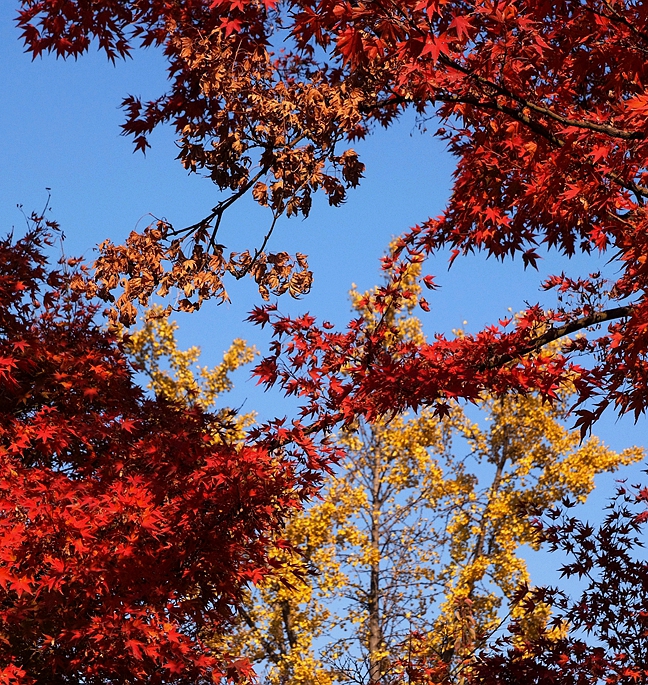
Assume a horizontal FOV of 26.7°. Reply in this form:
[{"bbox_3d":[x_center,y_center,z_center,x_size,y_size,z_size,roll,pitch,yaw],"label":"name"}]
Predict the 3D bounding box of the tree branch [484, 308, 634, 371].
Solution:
[{"bbox_3d":[0.808,-0.017,4.700,0.550,0.065,0.075,-22,0,0],"label":"tree branch"}]

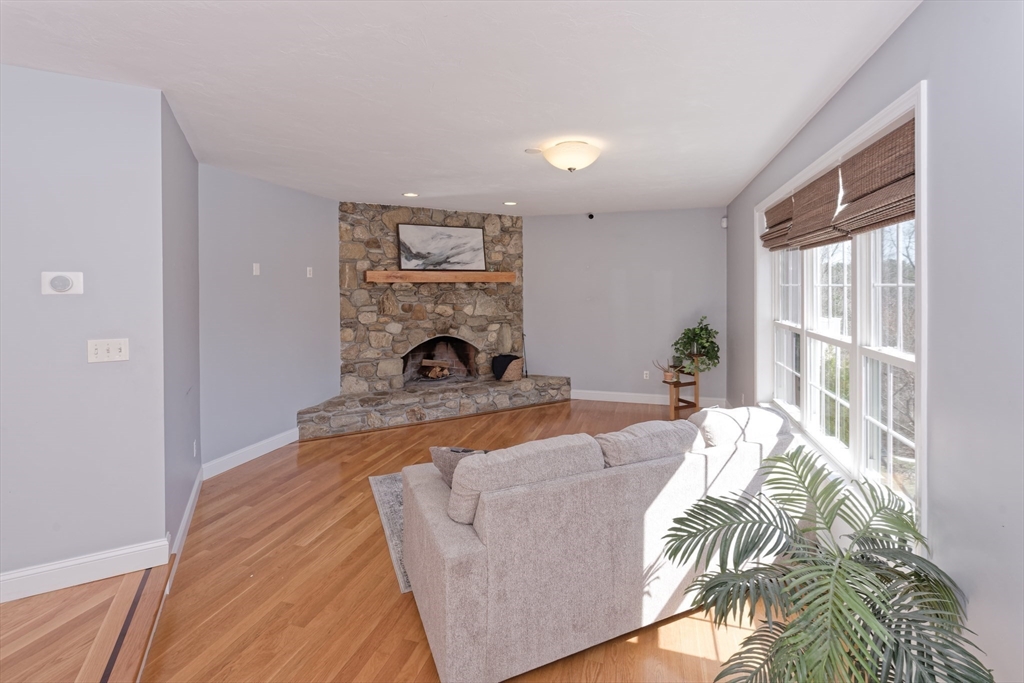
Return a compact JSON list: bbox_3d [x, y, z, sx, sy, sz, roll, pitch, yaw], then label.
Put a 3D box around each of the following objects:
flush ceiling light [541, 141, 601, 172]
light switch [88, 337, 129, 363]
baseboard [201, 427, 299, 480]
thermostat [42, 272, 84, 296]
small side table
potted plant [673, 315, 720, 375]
[{"bbox_3d":[0.436,-1.337,3.109,0.425,0.185,0.425,0,5,0],"label":"flush ceiling light"},{"bbox_3d":[-2.002,0.046,2.118,0.164,0.115,0.013,-3,6,-29],"label":"light switch"},{"bbox_3d":[-2.417,1.034,4.040,0.018,0.138,1.080,2,8,15],"label":"baseboard"},{"bbox_3d":[-2.151,-0.279,2.040,0.148,0.108,0.030,-3,6,-29],"label":"thermostat"},{"bbox_3d":[2.086,0.603,5.252,0.460,0.660,0.420,2,6,15],"label":"small side table"},{"bbox_3d":[2.284,0.043,5.282,0.560,0.680,0.520,0,5,0],"label":"potted plant"}]

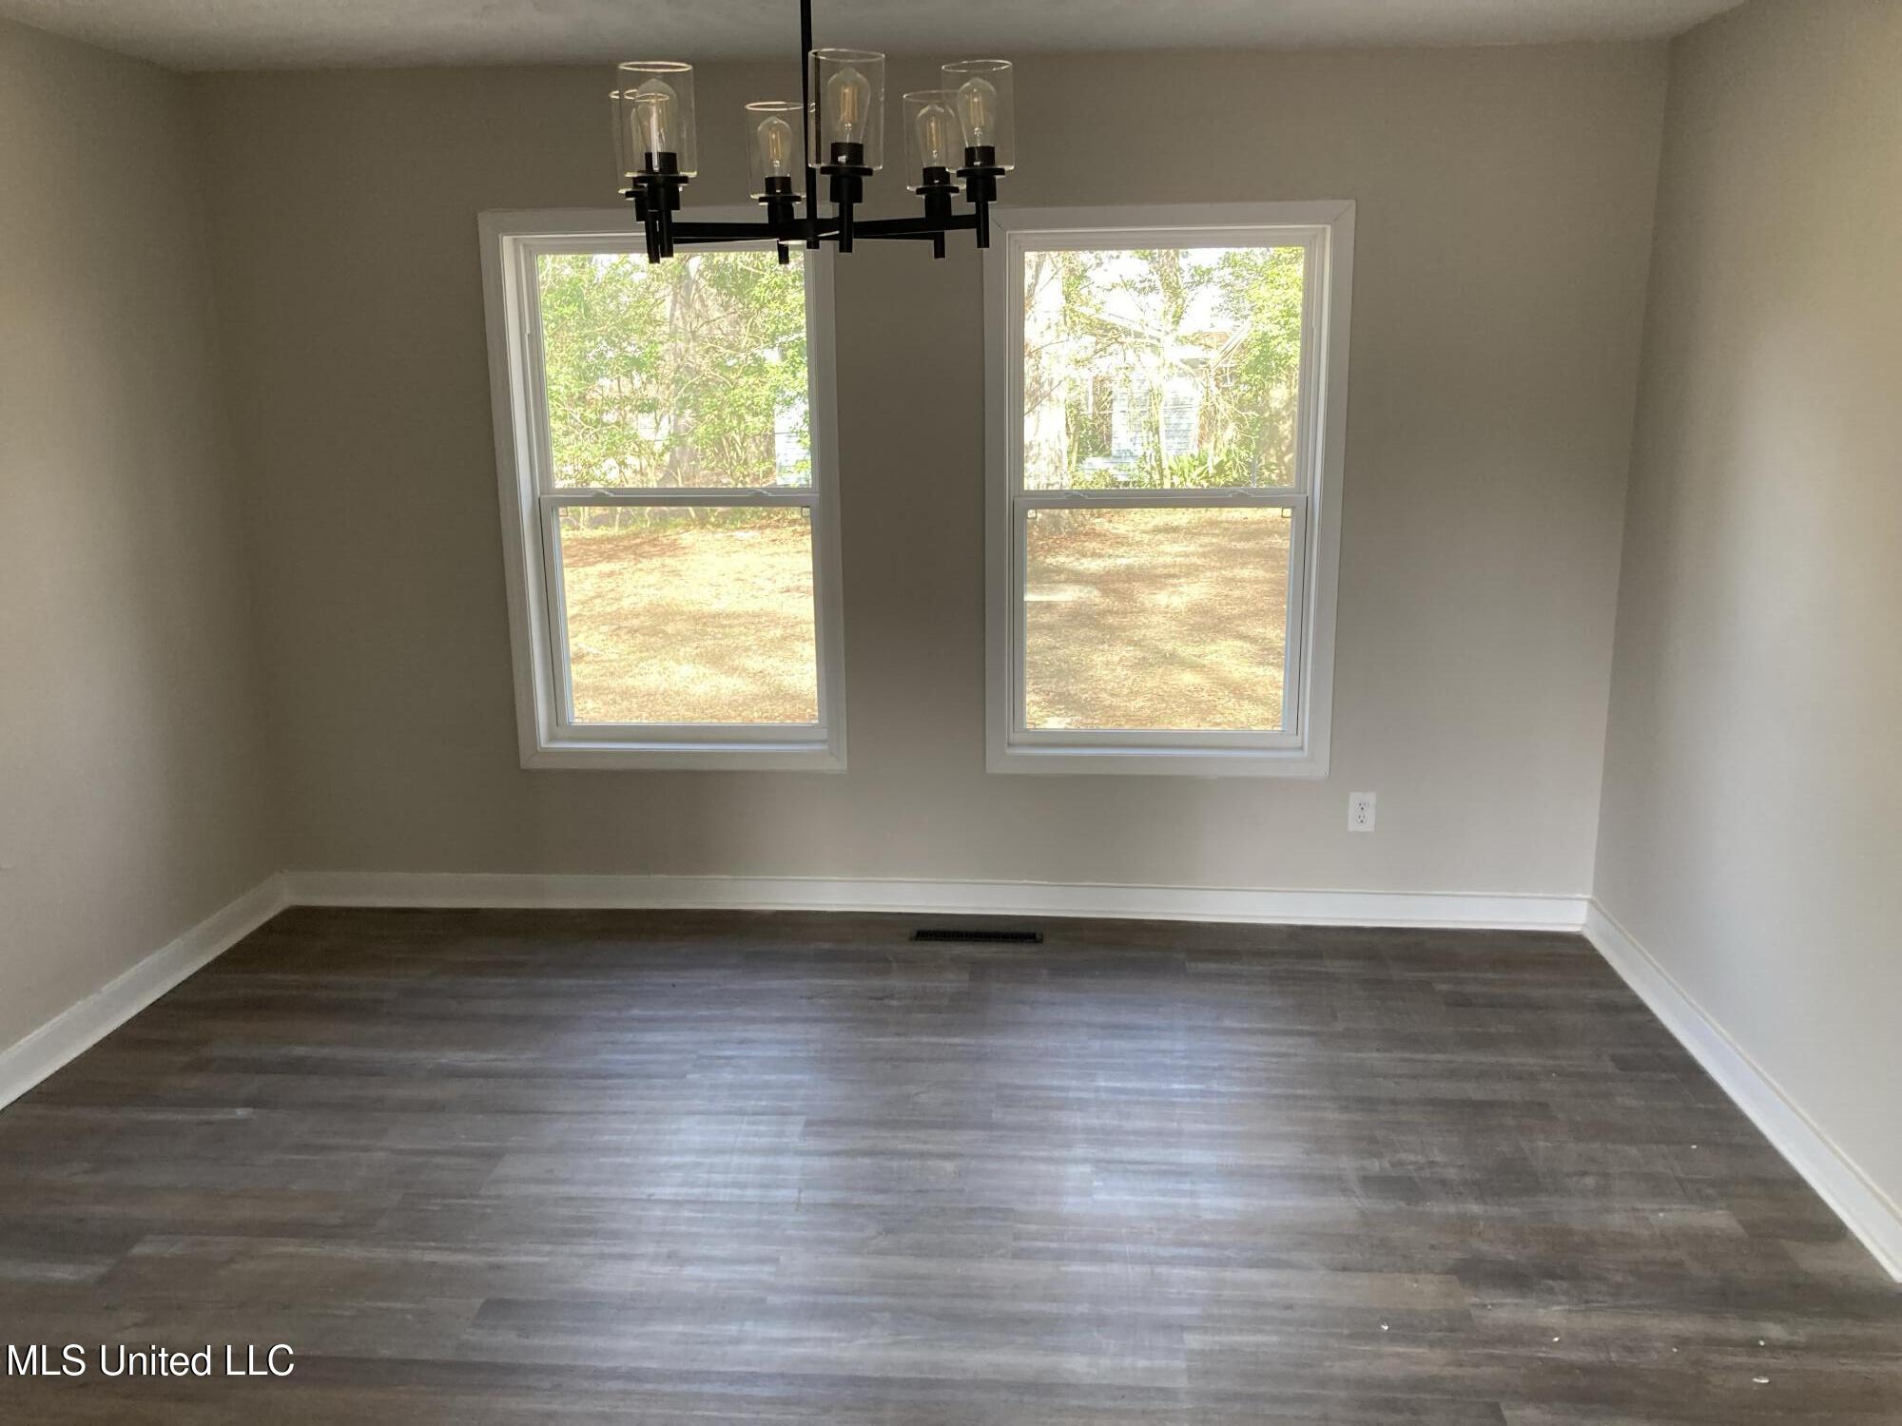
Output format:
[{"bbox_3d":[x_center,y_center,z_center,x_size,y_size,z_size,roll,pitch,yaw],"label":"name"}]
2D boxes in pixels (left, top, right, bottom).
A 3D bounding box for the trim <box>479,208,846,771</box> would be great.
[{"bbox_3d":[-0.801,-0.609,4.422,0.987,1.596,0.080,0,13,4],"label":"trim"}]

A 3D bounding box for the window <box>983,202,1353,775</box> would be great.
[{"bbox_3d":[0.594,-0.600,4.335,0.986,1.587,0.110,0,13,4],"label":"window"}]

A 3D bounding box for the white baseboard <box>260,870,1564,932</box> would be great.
[{"bbox_3d":[-0.108,0.561,4.611,3.949,0.102,0.020,0,13,4],"label":"white baseboard"}]

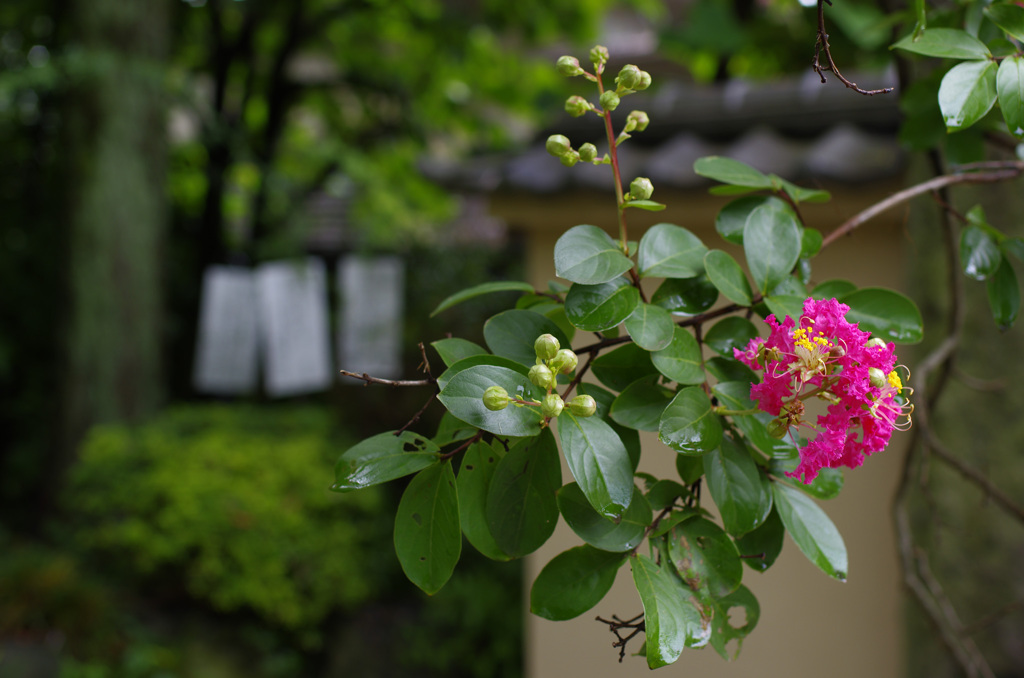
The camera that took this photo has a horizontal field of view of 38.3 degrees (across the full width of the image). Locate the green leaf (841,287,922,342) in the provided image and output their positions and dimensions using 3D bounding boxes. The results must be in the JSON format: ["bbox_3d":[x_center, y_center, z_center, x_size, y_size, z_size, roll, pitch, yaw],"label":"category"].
[{"bbox_3d":[0.152,-0.010,0.620,0.042,0.025,0.006,17,-25,17],"label":"green leaf"}]

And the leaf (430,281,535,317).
[{"bbox_3d":[-0.014,-0.019,0.706,0.050,0.010,0.024,-13,7,0],"label":"leaf"}]

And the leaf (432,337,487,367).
[{"bbox_3d":[-0.015,0.010,0.568,0.035,0.018,0.007,30,-20,-8],"label":"leaf"}]

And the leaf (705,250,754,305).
[{"bbox_3d":[0.098,-0.028,0.669,0.031,0.019,0.007,49,2,30],"label":"leaf"}]

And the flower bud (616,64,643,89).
[{"bbox_3d":[0.052,-0.116,0.654,0.011,0.011,0.011,4,-39,-5],"label":"flower bud"}]

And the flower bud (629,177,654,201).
[{"bbox_3d":[0.051,-0.059,0.580,0.009,0.010,0.009,23,18,-8],"label":"flower bud"}]

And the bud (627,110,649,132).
[{"bbox_3d":[0.056,-0.097,0.655,0.009,0.011,0.009,28,6,0],"label":"bud"}]

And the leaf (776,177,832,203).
[{"bbox_3d":[0.122,-0.062,0.619,0.032,0.007,0.015,11,-2,-37],"label":"leaf"}]

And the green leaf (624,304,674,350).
[{"bbox_3d":[0.058,-0.005,0.626,0.020,0.025,0.007,-7,-30,-4],"label":"green leaf"}]

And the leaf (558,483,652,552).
[{"bbox_3d":[0.043,0.082,0.680,0.047,0.030,0.010,21,-19,-3],"label":"leaf"}]

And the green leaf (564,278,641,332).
[{"bbox_3d":[0.034,-0.012,0.544,0.032,0.018,0.008,-25,-18,-22],"label":"green leaf"}]

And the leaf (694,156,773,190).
[{"bbox_3d":[0.090,-0.067,0.600,0.037,0.016,0.005,12,-49,-24],"label":"leaf"}]

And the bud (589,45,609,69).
[{"bbox_3d":[0.039,-0.127,0.664,0.009,0.010,0.009,-5,-32,-3],"label":"bud"}]

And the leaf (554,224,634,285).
[{"bbox_3d":[0.031,-0.031,0.541,0.035,0.022,0.008,-5,-36,-31],"label":"leaf"}]

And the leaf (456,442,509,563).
[{"bbox_3d":[-0.010,0.065,0.590,0.023,0.050,0.007,-14,0,3],"label":"leaf"}]

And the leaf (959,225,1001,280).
[{"bbox_3d":[0.238,-0.044,0.749,0.019,0.032,0.007,-15,-25,3],"label":"leaf"}]

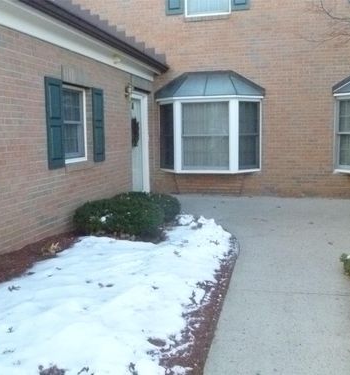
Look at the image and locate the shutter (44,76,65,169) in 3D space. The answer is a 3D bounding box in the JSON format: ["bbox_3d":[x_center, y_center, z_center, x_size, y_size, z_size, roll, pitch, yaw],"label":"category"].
[{"bbox_3d":[-1.477,-0.767,4.950,0.040,1.080,0.358,2,8,15],"label":"shutter"}]

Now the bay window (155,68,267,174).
[{"bbox_3d":[0.609,-1.331,8.153,2.257,2.030,0.594,2,8,15],"label":"bay window"}]

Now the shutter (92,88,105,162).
[{"bbox_3d":[-1.160,-0.931,6.097,0.040,1.080,0.358,2,8,15],"label":"shutter"}]

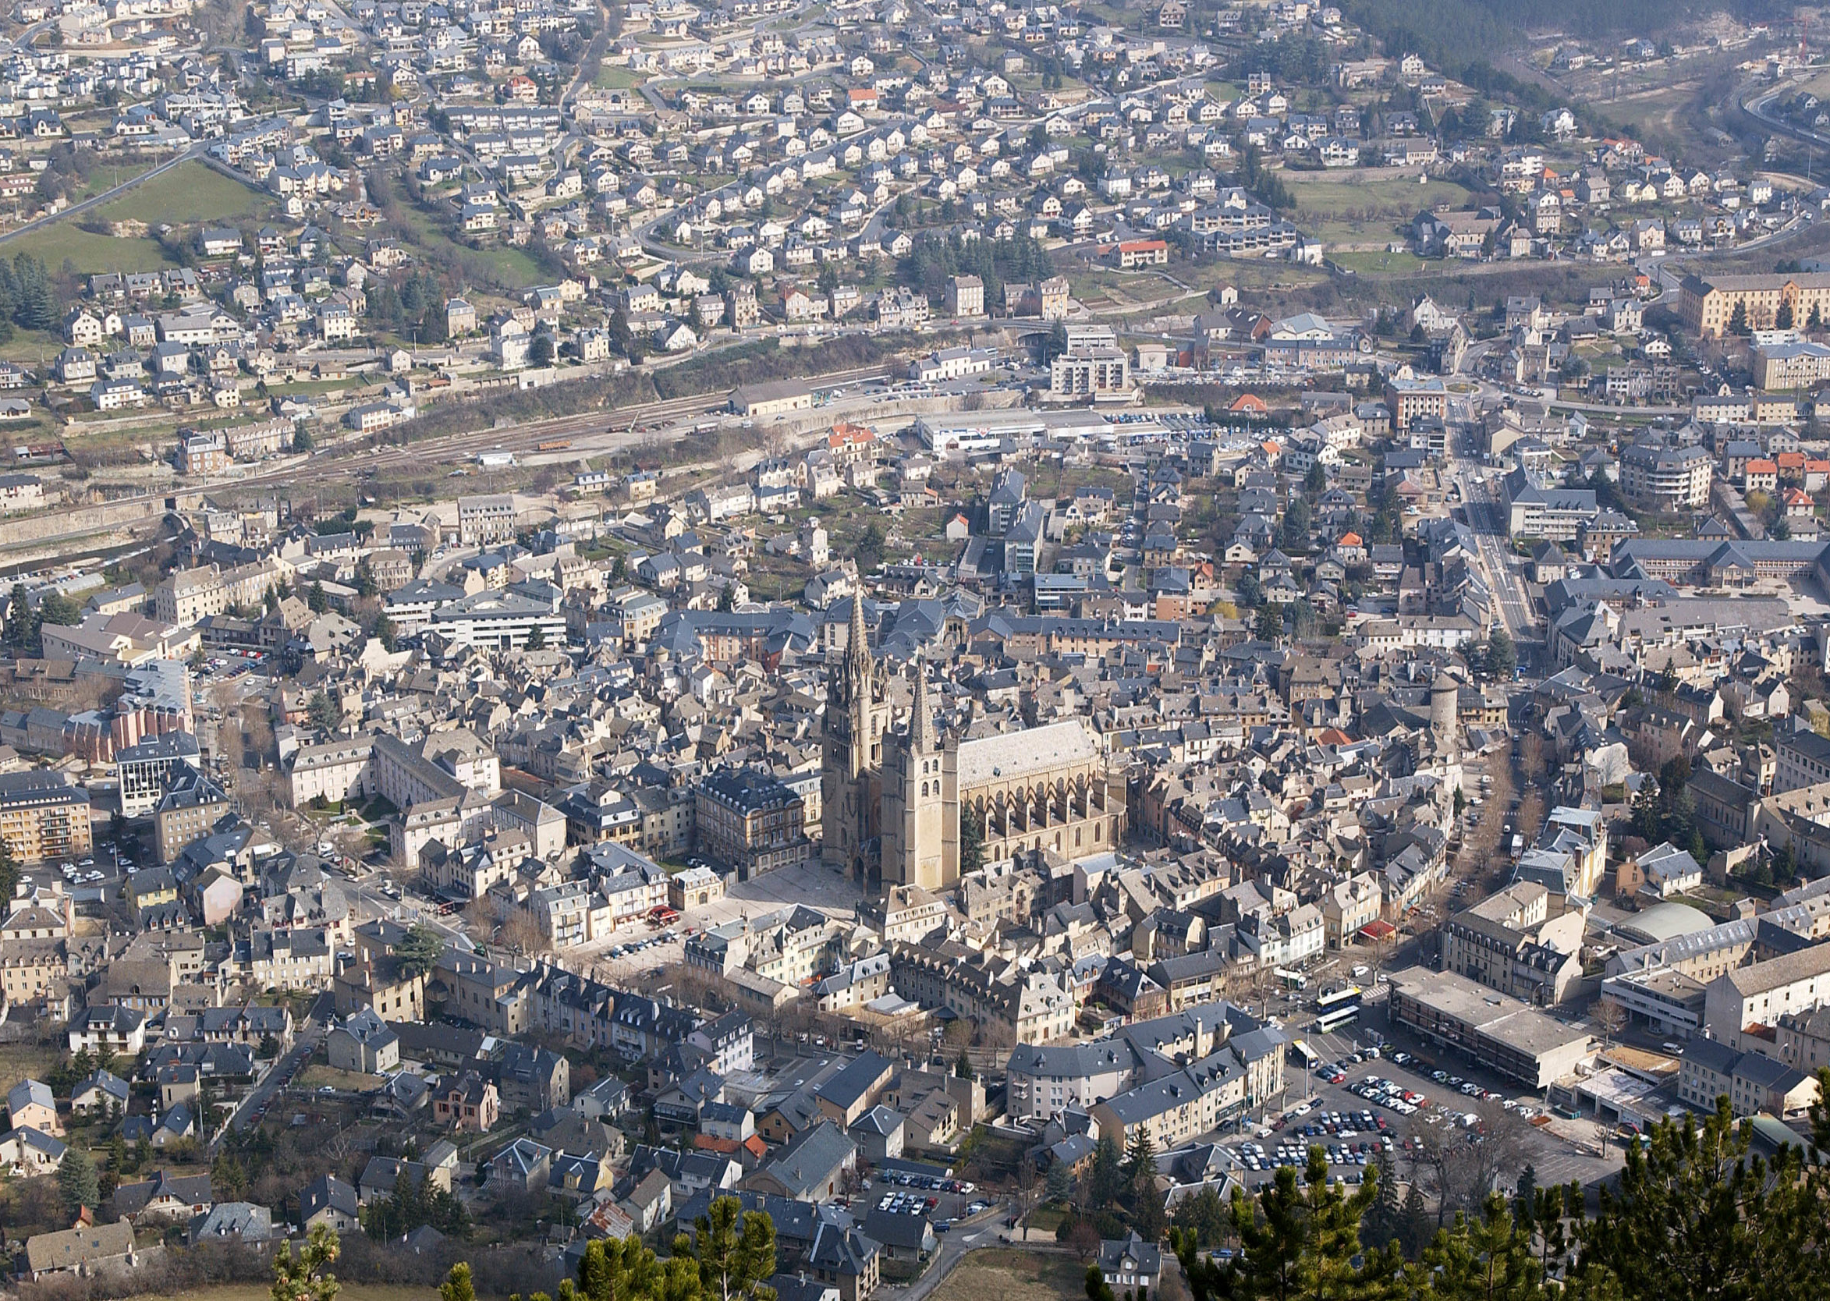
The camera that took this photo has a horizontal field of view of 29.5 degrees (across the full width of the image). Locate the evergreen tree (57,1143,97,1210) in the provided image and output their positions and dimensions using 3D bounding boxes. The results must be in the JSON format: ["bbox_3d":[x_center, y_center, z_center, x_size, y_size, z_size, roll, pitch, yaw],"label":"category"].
[{"bbox_3d":[-169.530,106.100,700.720,8.000,13.870,8.000,0,19,0],"label":"evergreen tree"}]

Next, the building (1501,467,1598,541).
[{"bbox_3d":[218.000,-50.420,1201.680,31.000,15.000,34.000,1,19,4],"label":"building"}]

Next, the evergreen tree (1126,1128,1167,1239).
[{"bbox_3d":[46.600,106.760,698.950,8.300,23.750,8.300,0,19,0],"label":"evergreen tree"}]

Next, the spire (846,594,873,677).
[{"bbox_3d":[-14.400,-4.780,894.920,7.000,24.160,7.000,0,19,0],"label":"spire"}]

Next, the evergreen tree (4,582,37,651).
[{"bbox_3d":[-289.320,-11.640,1122.670,9.000,21.880,9.000,0,19,0],"label":"evergreen tree"}]

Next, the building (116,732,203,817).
[{"bbox_3d":[-209.770,33.910,963.950,23.000,16.800,14.000,-5,19,-15],"label":"building"}]

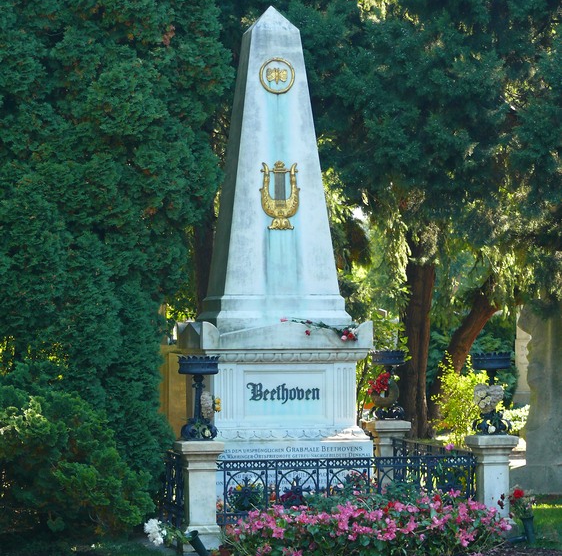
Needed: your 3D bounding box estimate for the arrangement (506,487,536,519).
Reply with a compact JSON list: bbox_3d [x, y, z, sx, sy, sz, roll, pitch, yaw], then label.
[{"bbox_3d":[1.827,1.713,18.758,0.190,0.240,0.190,0,-1,-11],"label":"arrangement"}]

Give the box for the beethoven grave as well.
[{"bbox_3d":[-0.067,-0.123,21.389,1.460,4.478,1.402,0,-1,-11],"label":"beethoven grave"}]

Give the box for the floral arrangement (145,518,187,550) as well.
[{"bbox_3d":[-0.852,1.888,18.209,0.310,0.240,0.230,0,-1,-11],"label":"floral arrangement"}]

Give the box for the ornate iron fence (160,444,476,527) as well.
[{"bbox_3d":[0.202,1.626,20.046,2.255,0.478,3.121,0,-1,-11],"label":"ornate iron fence"}]

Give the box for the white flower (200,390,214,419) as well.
[{"bbox_3d":[-0.545,0.939,18.263,0.100,0.200,0.170,0,-1,-11],"label":"white flower"}]

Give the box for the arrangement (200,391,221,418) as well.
[{"bbox_3d":[-0.518,0.939,18.263,0.145,0.200,0.190,0,-1,-11],"label":"arrangement"}]

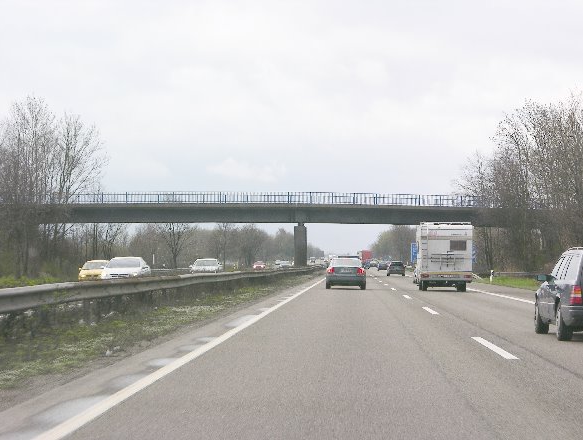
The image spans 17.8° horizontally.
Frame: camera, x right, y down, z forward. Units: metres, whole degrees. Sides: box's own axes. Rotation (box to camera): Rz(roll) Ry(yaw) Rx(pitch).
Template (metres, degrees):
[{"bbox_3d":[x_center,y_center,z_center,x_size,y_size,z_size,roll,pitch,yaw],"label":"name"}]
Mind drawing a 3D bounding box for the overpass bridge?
[{"bbox_3d":[-1.063,1.290,170.150,46.918,7.504,7.200,0,-1,-20],"label":"overpass bridge"}]

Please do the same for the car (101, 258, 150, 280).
[{"bbox_3d":[-7.270,2.376,82.800,1.750,1.430,4.450,0,-1,2],"label":"car"}]

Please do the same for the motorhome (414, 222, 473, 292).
[{"bbox_3d":[6.743,1.656,82.748,2.244,3.013,5.900,0,-1,2],"label":"motorhome"}]

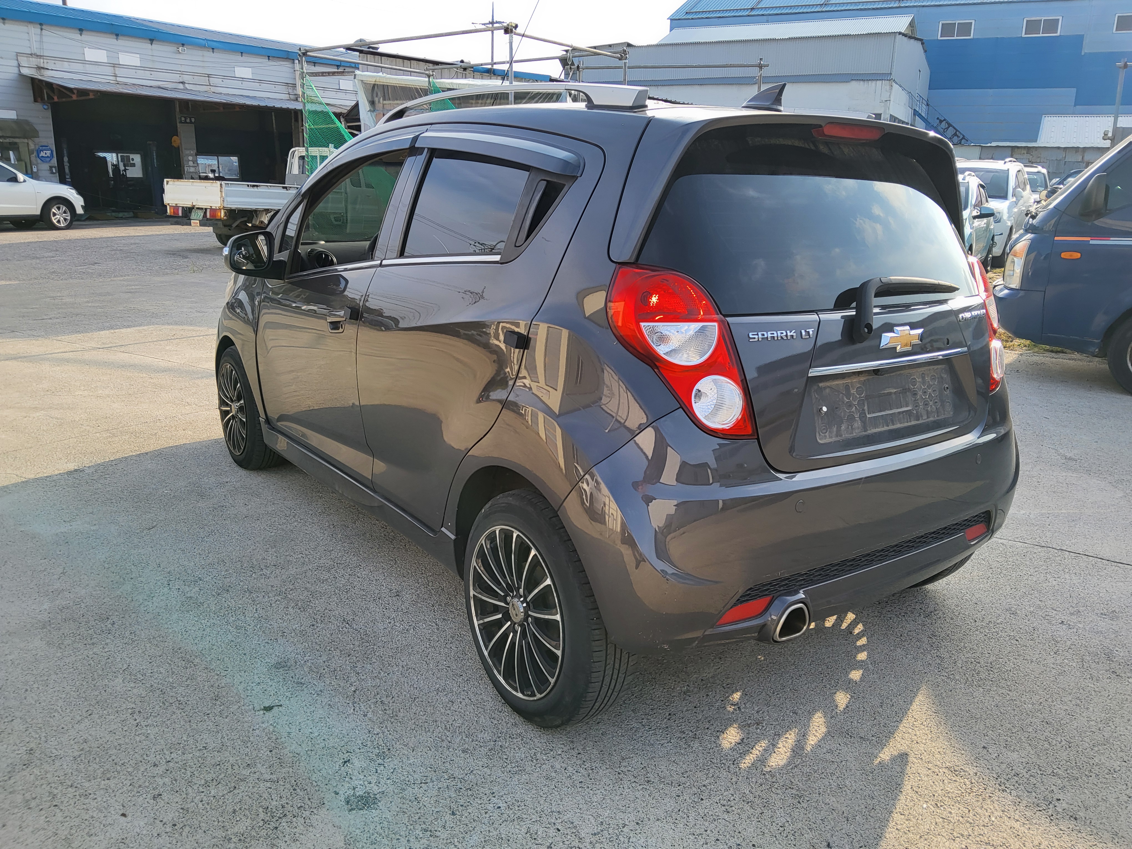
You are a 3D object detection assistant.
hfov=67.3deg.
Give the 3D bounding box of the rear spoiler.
[{"bbox_3d":[0.607,-0.608,2.164,1.320,0.380,0.270,-9,18,-35],"label":"rear spoiler"}]

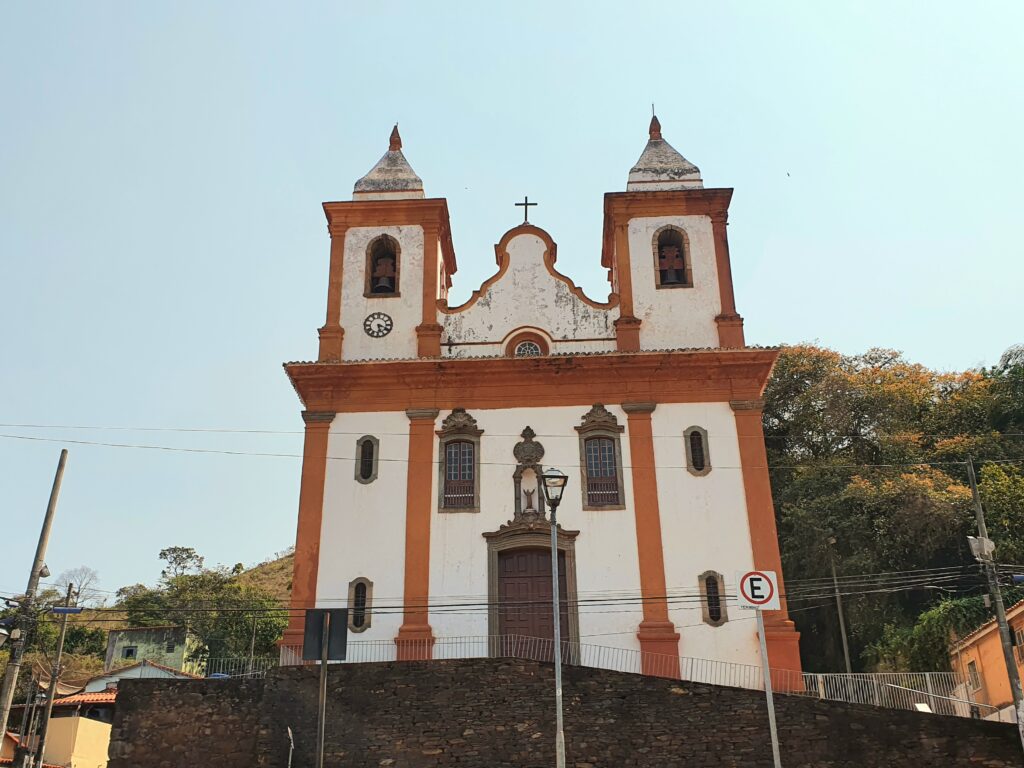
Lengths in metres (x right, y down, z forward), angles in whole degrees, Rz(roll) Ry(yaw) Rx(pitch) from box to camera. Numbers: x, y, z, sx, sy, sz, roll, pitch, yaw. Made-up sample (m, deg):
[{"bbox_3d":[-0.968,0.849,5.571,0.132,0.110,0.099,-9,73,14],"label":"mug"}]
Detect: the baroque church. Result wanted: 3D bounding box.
[{"bbox_3d":[1.080,2.432,40.969,18.600,26.200,24.000,-2,-21,2],"label":"baroque church"}]

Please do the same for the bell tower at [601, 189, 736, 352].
[{"bbox_3d":[6.798,-3.843,33.701,5.400,7.200,5.700,-2,-21,2],"label":"bell tower"}]

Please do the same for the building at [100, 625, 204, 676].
[{"bbox_3d":[-22.621,18.166,50.846,6.700,3.600,4.200,-9,-22,20],"label":"building"}]

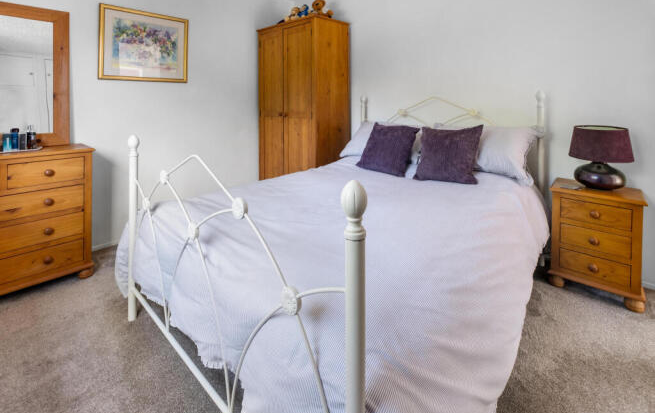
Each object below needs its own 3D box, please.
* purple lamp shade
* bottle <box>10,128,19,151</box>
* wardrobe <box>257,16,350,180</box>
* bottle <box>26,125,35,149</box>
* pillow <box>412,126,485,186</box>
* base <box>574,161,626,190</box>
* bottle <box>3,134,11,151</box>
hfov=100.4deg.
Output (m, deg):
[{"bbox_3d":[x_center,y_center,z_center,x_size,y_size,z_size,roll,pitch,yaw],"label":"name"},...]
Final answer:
[{"bbox_3d":[1.725,-0.400,1.730,0.285,0.190,0.285,9,14,40],"label":"purple lamp shade"},{"bbox_3d":[-2.178,-0.466,1.900,0.040,0.140,0.042,10,15,42],"label":"bottle"},{"bbox_3d":[-0.272,-0.930,3.100,0.900,1.910,0.530,10,15,42],"label":"wardrobe"},{"bbox_3d":[-2.085,-0.492,1.920,0.040,0.152,0.042,10,15,42],"label":"bottle"},{"bbox_3d":[0.915,-0.393,2.065,0.430,0.420,0.150,7,-11,30],"label":"pillow"},{"bbox_3d":[1.740,-0.195,1.750,0.225,0.155,0.225,9,14,40],"label":"base"},{"bbox_3d":[-2.150,-0.426,1.830,0.037,0.112,0.045,10,15,42],"label":"bottle"}]

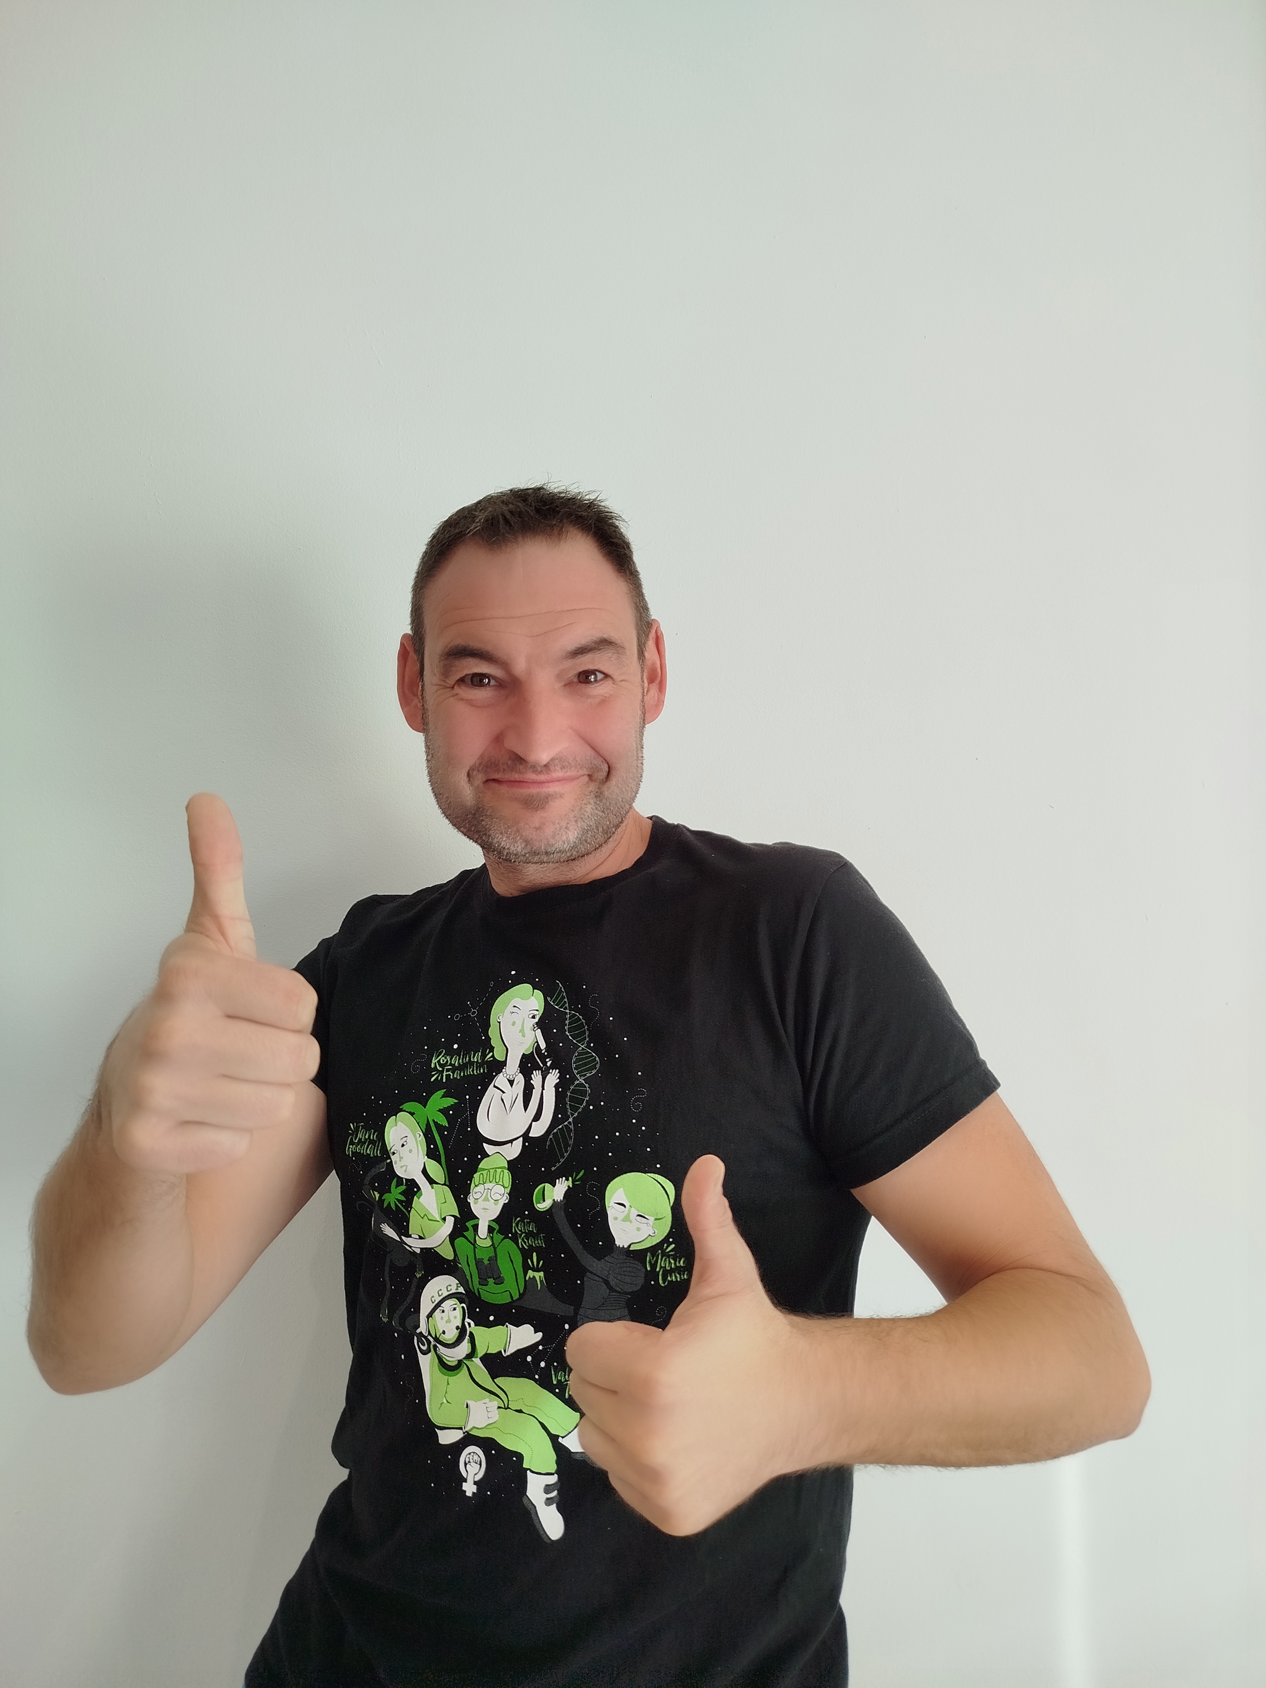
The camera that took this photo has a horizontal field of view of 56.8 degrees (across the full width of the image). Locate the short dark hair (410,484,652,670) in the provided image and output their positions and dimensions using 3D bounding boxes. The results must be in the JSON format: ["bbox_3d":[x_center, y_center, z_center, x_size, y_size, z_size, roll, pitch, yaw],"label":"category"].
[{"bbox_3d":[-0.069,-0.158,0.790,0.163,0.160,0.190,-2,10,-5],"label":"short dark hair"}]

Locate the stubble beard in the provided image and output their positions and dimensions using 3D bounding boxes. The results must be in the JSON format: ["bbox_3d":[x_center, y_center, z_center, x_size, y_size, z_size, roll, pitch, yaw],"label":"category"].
[{"bbox_3d":[-0.065,-0.033,0.737,0.145,0.087,0.105,-2,10,-5],"label":"stubble beard"}]

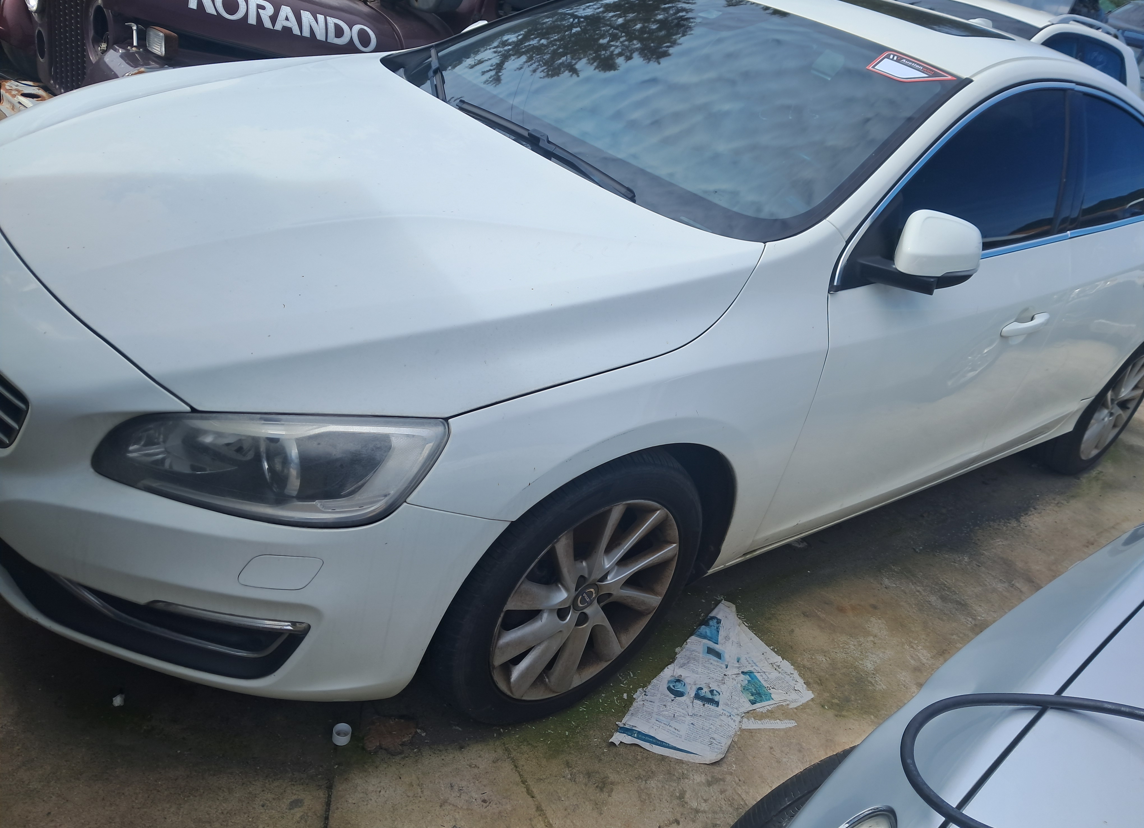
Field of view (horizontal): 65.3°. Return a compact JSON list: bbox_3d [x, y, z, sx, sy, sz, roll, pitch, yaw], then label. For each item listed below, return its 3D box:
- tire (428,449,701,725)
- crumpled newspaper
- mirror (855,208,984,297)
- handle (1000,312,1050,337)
[{"bbox_3d":[-0.025,0.323,1.815,0.645,0.640,0.230,-11,35,-39],"label":"tire"},{"bbox_3d":[0.362,0.636,2.051,0.325,0.030,0.645,27,29,25],"label":"crumpled newspaper"},{"bbox_3d":[0.745,-0.337,1.866,0.165,0.175,0.210,-11,35,-39],"label":"mirror"},{"bbox_3d":[1.229,-0.241,2.418,0.258,0.042,0.050,-15,38,-37],"label":"handle"}]

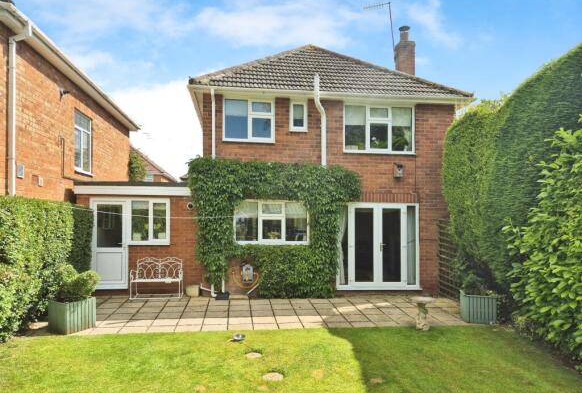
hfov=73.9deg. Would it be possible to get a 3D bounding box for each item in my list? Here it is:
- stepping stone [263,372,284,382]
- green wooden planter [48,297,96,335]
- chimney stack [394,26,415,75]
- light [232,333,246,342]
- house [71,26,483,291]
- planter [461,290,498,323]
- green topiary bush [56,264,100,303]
[{"bbox_3d":[-0.224,2.298,4.945,0.270,0.040,0.270,0,-1,-8],"label":"stepping stone"},{"bbox_3d":[-3.835,2.058,6.801,0.525,0.510,0.525,0,-1,30],"label":"green wooden planter"},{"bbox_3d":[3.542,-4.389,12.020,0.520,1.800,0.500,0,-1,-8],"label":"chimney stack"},{"bbox_3d":[-0.843,2.295,6.333,0.200,0.090,0.200,0,-1,-8],"label":"light"},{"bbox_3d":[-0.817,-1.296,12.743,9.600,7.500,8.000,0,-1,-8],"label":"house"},{"bbox_3d":[3.578,2.110,7.413,0.525,0.505,0.525,0,-1,15],"label":"planter"},{"bbox_3d":[-3.743,1.530,6.825,0.660,0.640,0.520,1,-1,-29],"label":"green topiary bush"}]

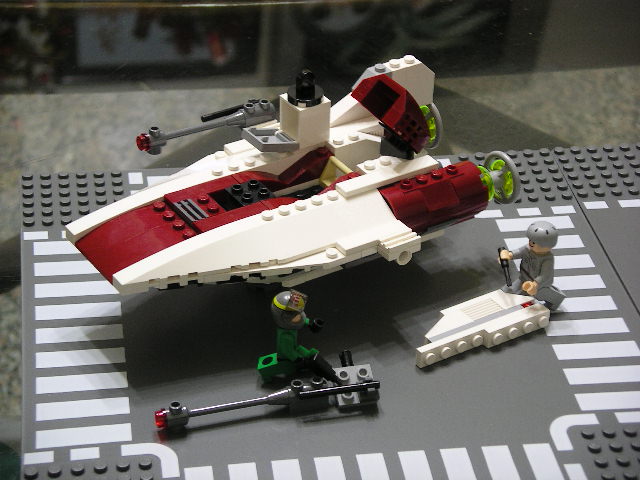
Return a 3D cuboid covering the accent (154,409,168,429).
[{"bbox_3d":[-0.060,0.068,0.685,0.005,0.008,0.008,-8,35,-16],"label":"accent"}]

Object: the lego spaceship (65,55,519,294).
[{"bbox_3d":[-0.012,-0.028,0.769,0.196,0.069,0.114,-18,39,-29],"label":"lego spaceship"}]

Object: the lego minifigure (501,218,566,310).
[{"bbox_3d":[0.089,0.011,0.761,0.024,0.033,0.019,-24,42,-34],"label":"lego minifigure"}]

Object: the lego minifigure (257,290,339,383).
[{"bbox_3d":[-0.009,0.038,0.712,0.031,0.033,0.020,0,33,-5],"label":"lego minifigure"}]

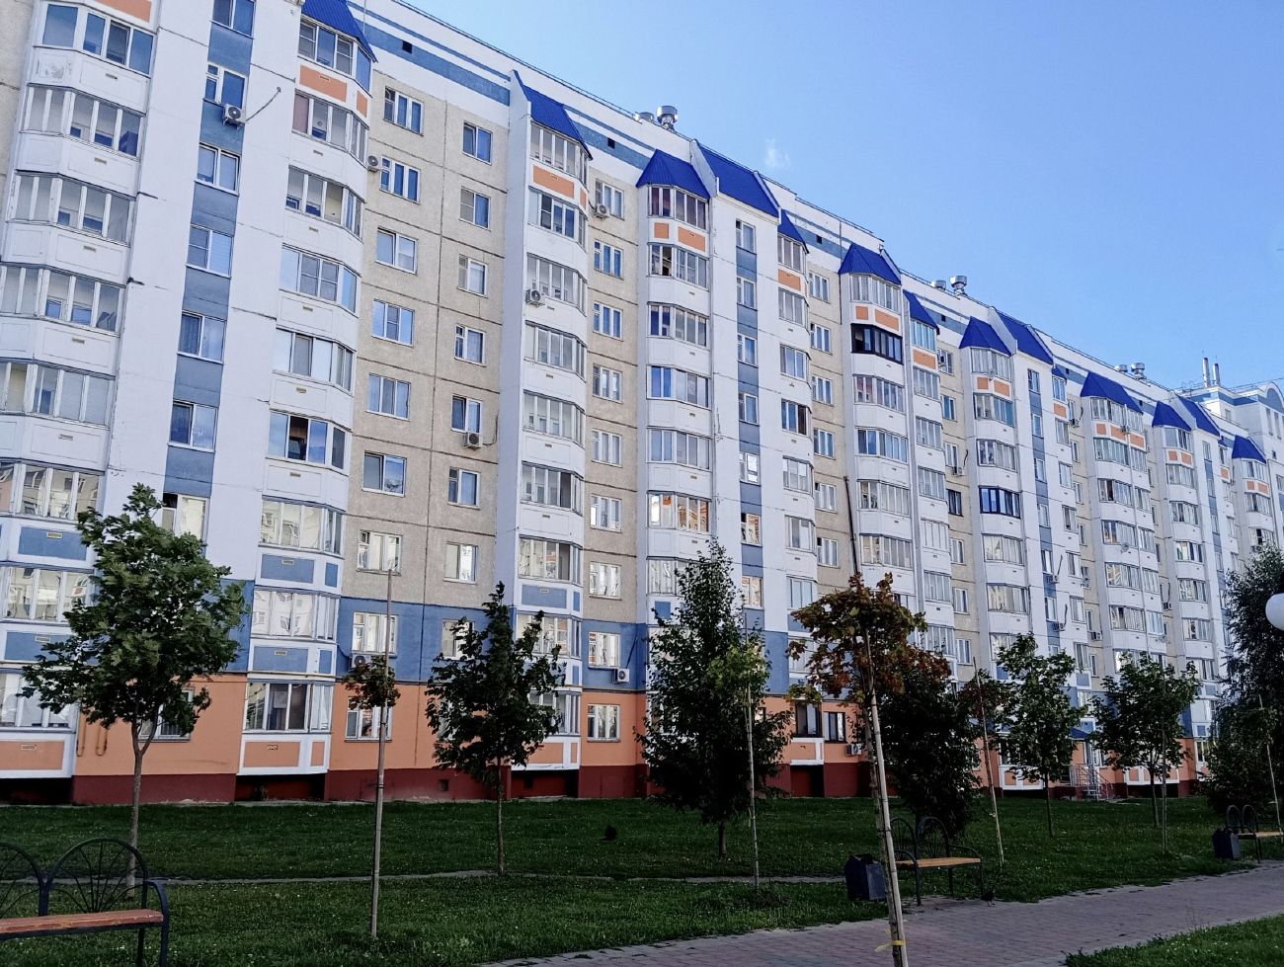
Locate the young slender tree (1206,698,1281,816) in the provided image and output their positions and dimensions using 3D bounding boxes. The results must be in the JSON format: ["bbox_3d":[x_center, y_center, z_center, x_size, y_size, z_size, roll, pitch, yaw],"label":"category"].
[{"bbox_3d":[19.828,9.137,34.467,2.300,3.805,2.300,-7,-15,28],"label":"young slender tree"}]

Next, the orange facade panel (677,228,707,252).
[{"bbox_3d":[2.261,-11.023,47.090,1.640,0.720,0.120,11,-17,-39],"label":"orange facade panel"}]

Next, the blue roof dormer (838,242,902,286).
[{"bbox_3d":[12.537,-12.222,56.993,3.850,2.400,1.450,12,-17,-39],"label":"blue roof dormer"}]

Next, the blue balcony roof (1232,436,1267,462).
[{"bbox_3d":[50.776,-3.008,87.059,3.900,2.300,1.350,11,-17,-39],"label":"blue balcony roof"}]

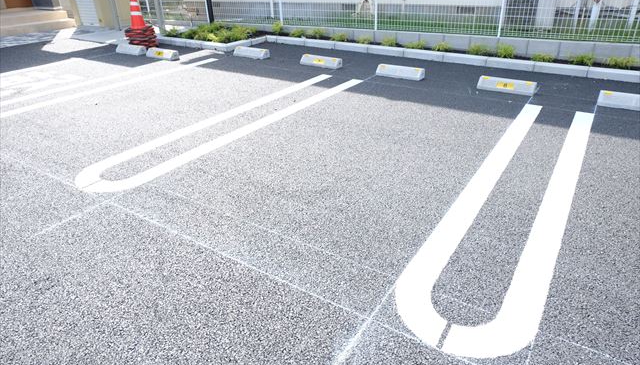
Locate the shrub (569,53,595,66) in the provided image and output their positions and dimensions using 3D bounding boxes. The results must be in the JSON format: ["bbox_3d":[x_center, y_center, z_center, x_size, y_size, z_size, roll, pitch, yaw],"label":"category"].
[{"bbox_3d":[3.358,-1.578,5.482,0.300,0.175,0.270,16,32,30],"label":"shrub"}]

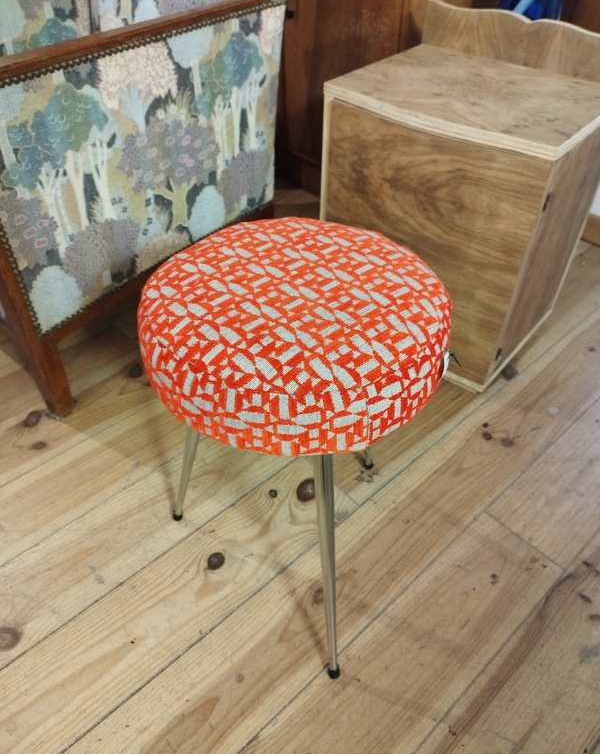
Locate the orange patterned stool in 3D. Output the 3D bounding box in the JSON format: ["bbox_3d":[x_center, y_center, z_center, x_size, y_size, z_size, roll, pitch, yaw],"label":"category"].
[{"bbox_3d":[0.023,0.097,0.691,0.346,0.469,0.350,1,44,-1],"label":"orange patterned stool"}]

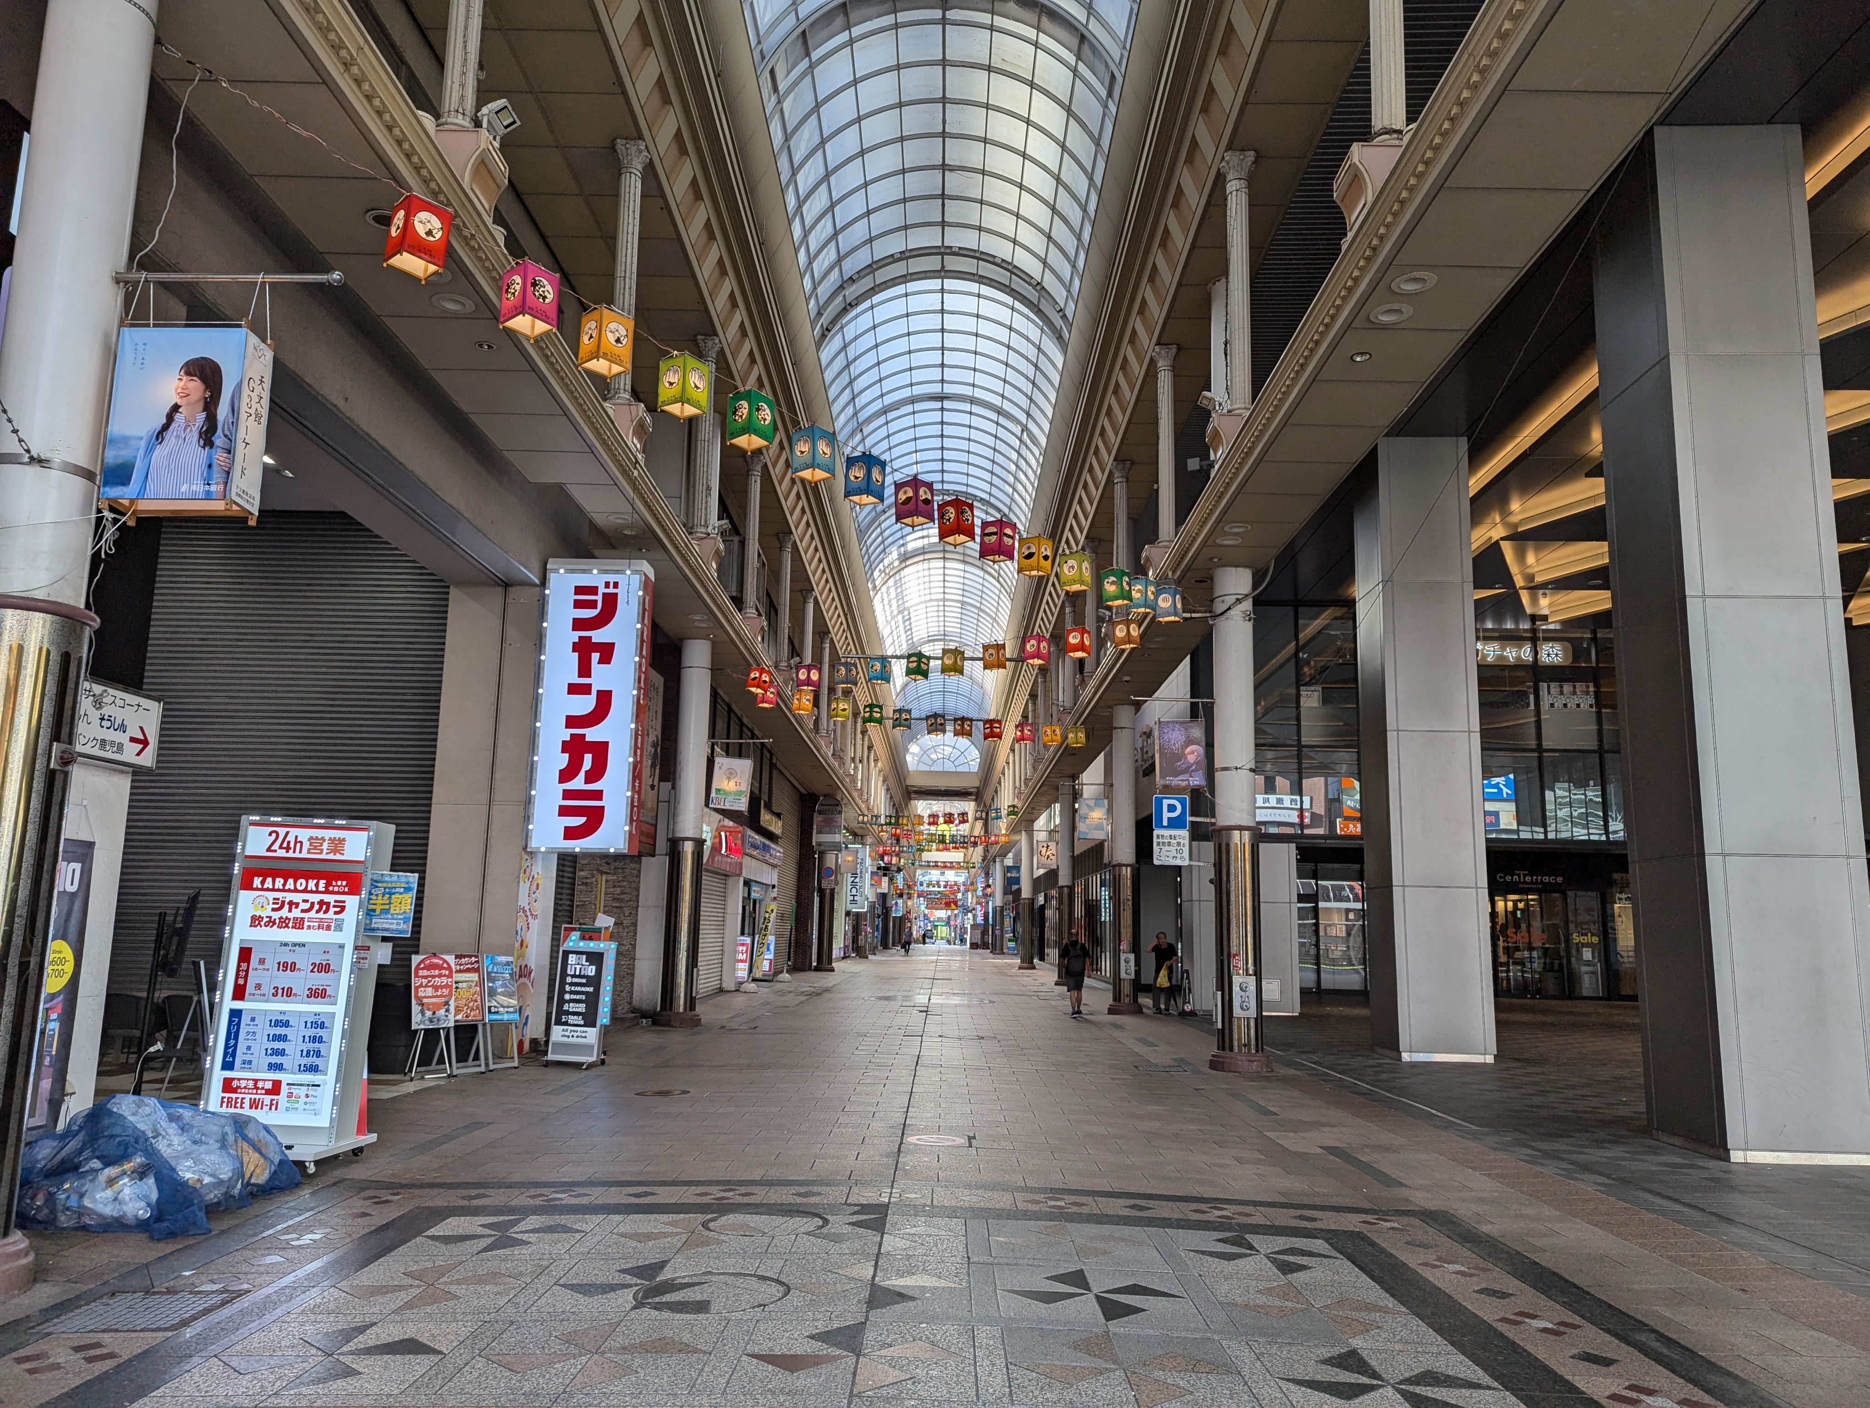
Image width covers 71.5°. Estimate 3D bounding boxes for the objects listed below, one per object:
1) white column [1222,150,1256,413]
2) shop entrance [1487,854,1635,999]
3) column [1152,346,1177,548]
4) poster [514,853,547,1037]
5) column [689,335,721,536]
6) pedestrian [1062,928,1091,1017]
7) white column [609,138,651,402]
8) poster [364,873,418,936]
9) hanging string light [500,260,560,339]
[{"bbox_3d":[3.460,-4.737,14.749,0.390,3.170,0.390,1,-10,1],"label":"white column"},{"bbox_3d":[18.443,6.568,38.205,4.400,4.200,0.500,1,-10,1],"label":"shop entrance"},{"bbox_3d":[3.517,-3.864,19.712,0.380,3.170,0.380,1,-10,1],"label":"column"},{"bbox_3d":[-5.240,3.152,16.645,0.060,2.500,0.850,1,-10,1],"label":"poster"},{"bbox_3d":[-3.556,-4.152,20.026,0.350,3.260,0.350,1,-10,1],"label":"column"},{"bbox_3d":[2.885,5.481,26.481,0.560,1.728,0.380,1,-10,1],"label":"pedestrian"},{"bbox_3d":[-3.519,-4.872,14.754,0.390,3.170,0.390,1,-10,1],"label":"white column"},{"bbox_3d":[-3.696,1.365,8.835,0.300,0.425,0.020,7,-11,-29],"label":"poster"},{"bbox_3d":[-2.640,-2.625,8.470,0.255,0.385,0.255,-7,-13,37],"label":"hanging string light"}]

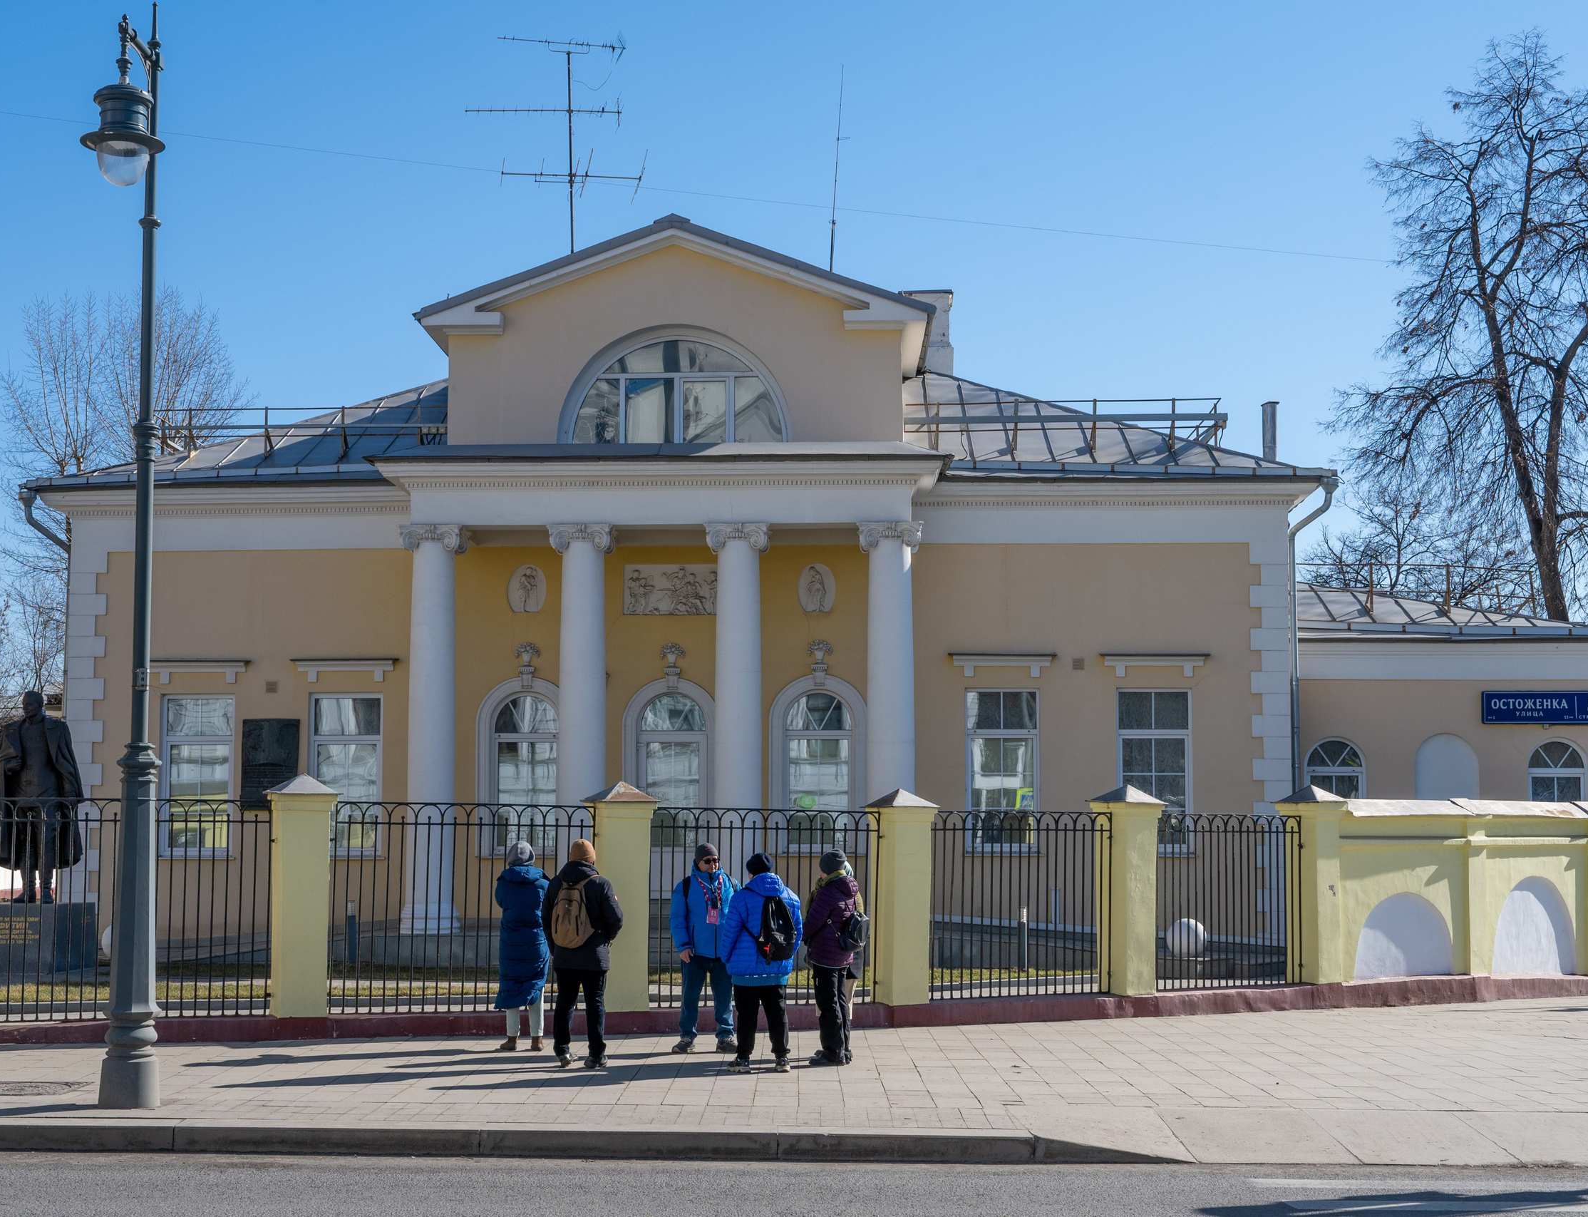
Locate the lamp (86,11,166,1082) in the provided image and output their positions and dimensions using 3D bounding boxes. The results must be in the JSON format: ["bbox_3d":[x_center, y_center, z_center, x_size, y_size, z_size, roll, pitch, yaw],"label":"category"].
[{"bbox_3d":[-4.414,-0.467,11.654,0.540,7.402,0.900,0,-5,6],"label":"lamp"}]

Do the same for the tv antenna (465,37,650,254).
[{"bbox_3d":[-3.597,-6.956,27.712,2.754,4.134,2.100,1,-5,-10],"label":"tv antenna"}]

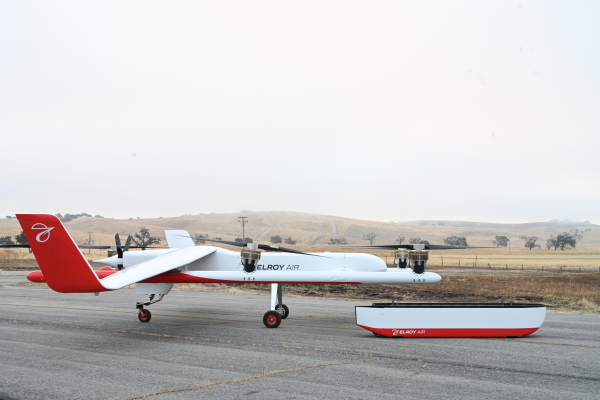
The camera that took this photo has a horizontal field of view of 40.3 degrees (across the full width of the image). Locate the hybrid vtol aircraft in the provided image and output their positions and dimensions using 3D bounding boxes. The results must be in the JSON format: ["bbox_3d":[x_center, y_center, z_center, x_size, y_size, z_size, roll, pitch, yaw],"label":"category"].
[{"bbox_3d":[-0.640,1.210,13.397,6.600,1.650,7.900,0,-4,3],"label":"hybrid vtol aircraft"}]

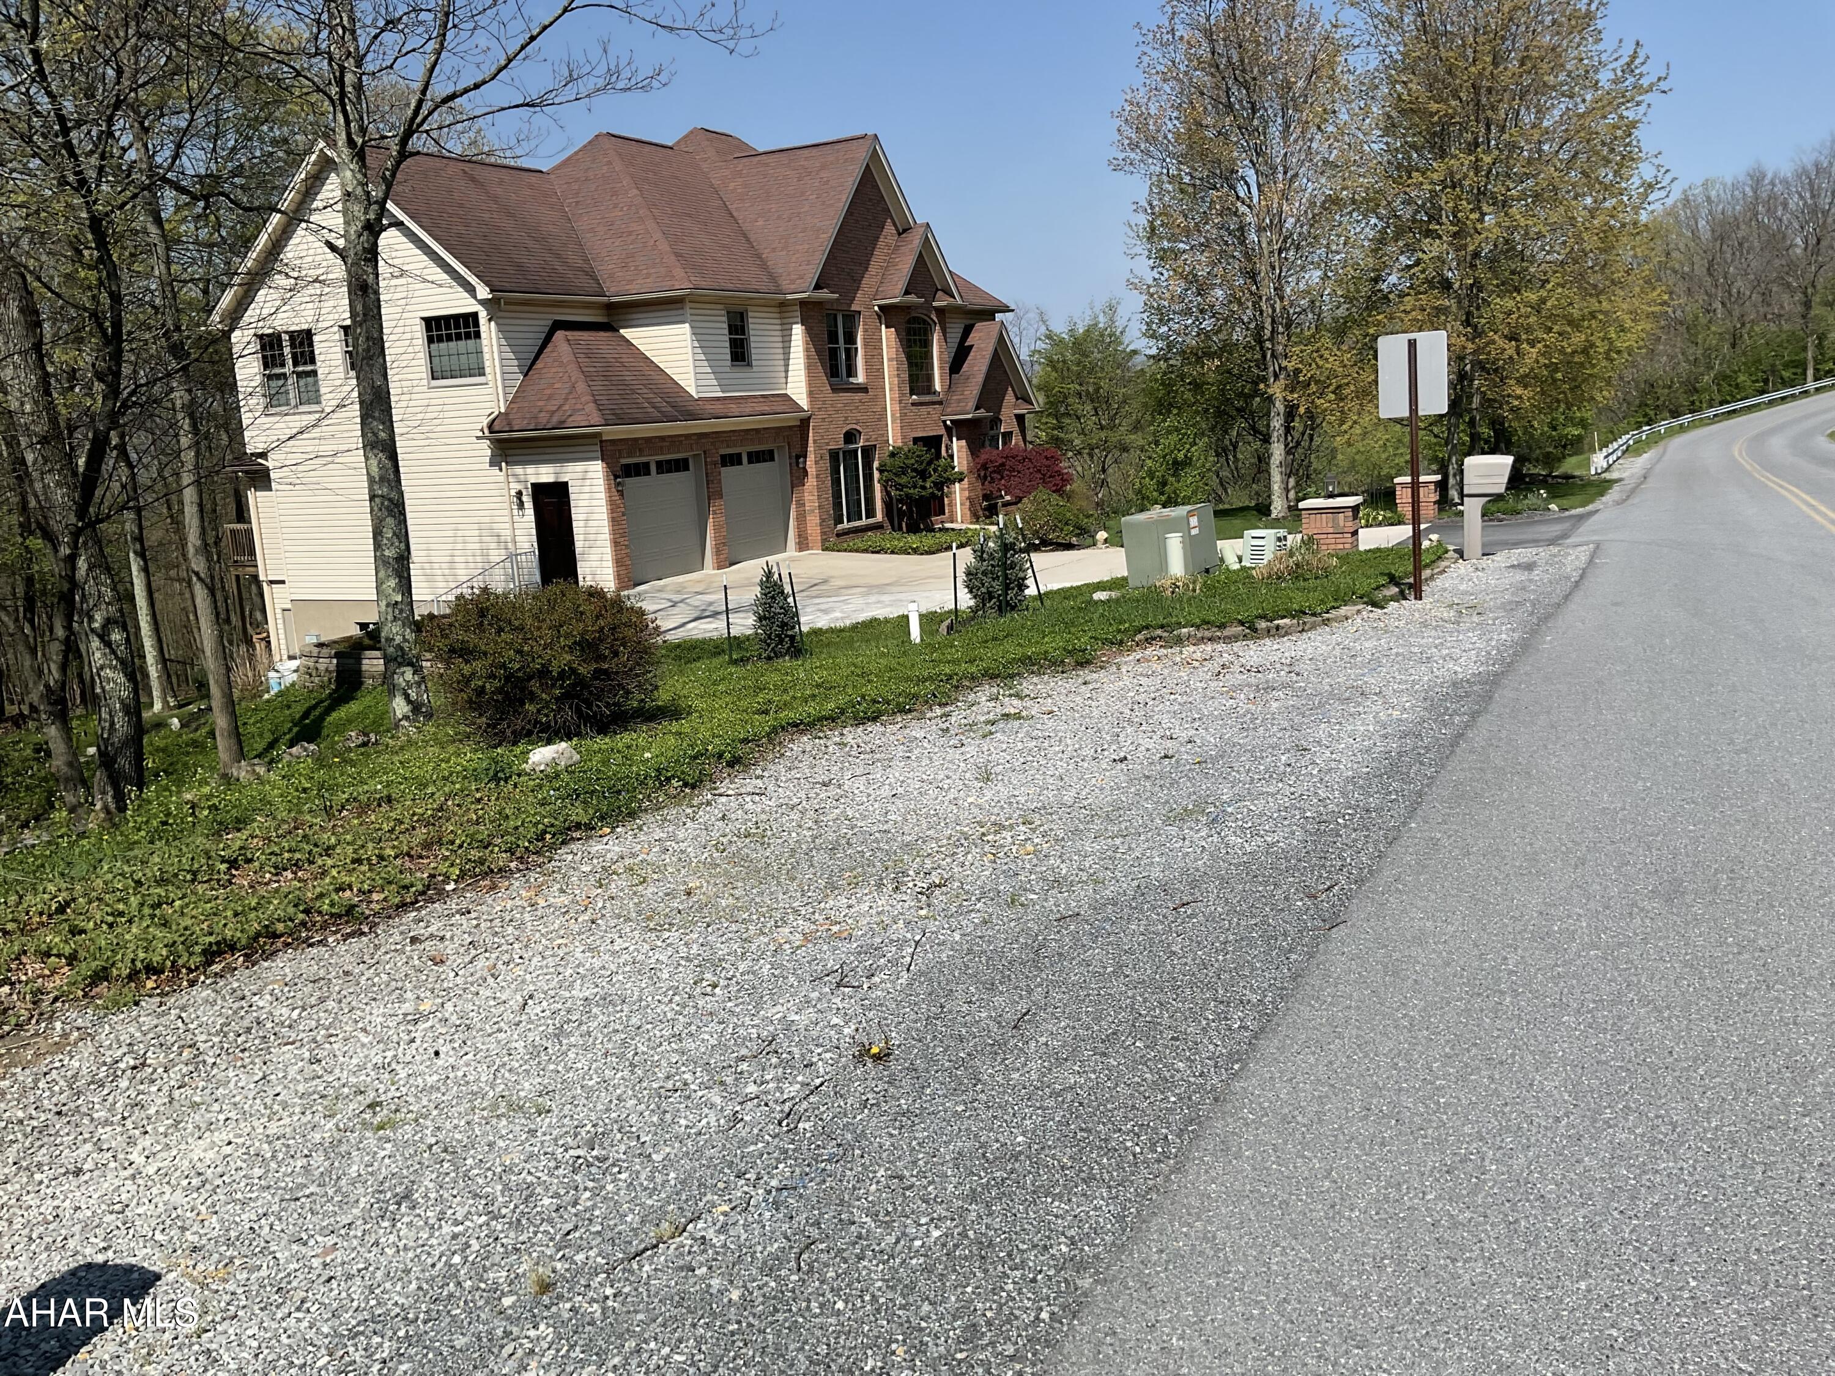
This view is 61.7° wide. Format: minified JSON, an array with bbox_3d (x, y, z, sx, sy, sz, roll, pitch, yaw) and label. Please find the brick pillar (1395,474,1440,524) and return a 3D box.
[{"bbox_3d":[8.459,-3.195,26.000,0.667,0.744,0.667,1,11,25],"label":"brick pillar"}]

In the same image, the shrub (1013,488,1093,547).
[{"bbox_3d":[2.628,-3.280,29.400,1.450,1.080,1.450,-4,10,1],"label":"shrub"}]

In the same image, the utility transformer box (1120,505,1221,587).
[{"bbox_3d":[3.050,-1.725,18.400,0.800,0.770,0.880,-4,9,30],"label":"utility transformer box"}]

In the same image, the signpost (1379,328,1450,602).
[{"bbox_3d":[4.609,-2.040,14.228,0.620,2.472,0.080,0,11,23],"label":"signpost"}]

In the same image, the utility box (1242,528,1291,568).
[{"bbox_3d":[4.409,-1.773,19.450,0.448,0.428,0.448,3,12,32],"label":"utility box"}]

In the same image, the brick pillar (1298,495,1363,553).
[{"bbox_3d":[5.363,-2.124,19.900,0.695,0.650,0.695,1,11,25],"label":"brick pillar"}]

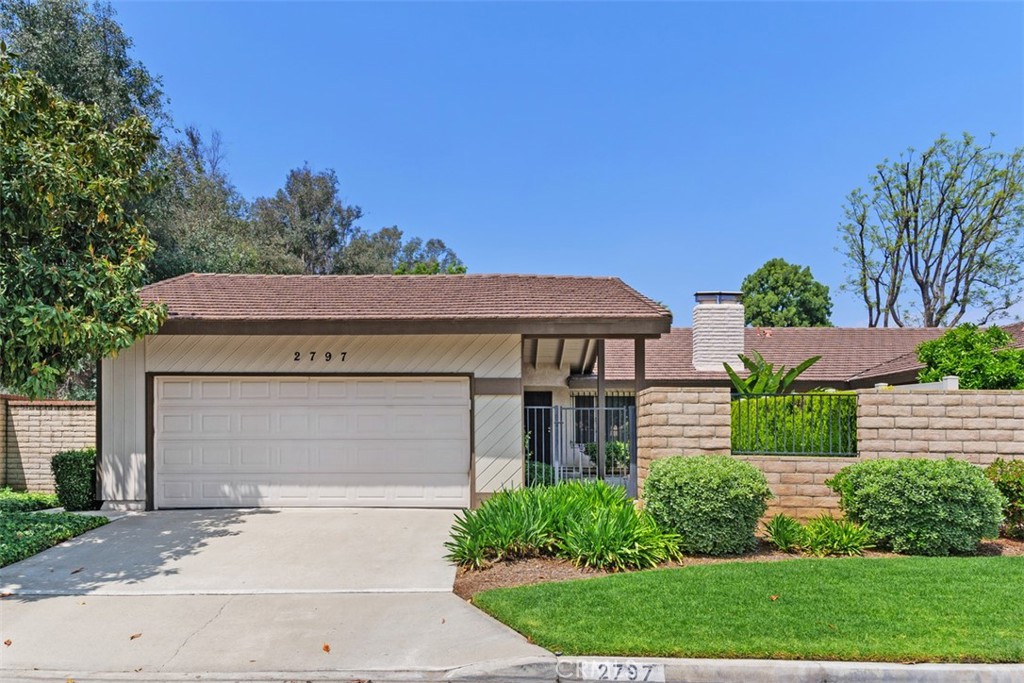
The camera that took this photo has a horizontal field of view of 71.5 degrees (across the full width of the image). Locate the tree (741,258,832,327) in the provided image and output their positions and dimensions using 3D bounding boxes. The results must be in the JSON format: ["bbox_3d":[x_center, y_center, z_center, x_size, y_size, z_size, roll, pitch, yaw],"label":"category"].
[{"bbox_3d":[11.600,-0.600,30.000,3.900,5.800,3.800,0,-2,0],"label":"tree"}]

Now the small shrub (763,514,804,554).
[{"bbox_3d":[2.880,2.040,7.550,0.440,0.400,0.420,0,-2,0],"label":"small shrub"}]

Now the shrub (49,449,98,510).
[{"bbox_3d":[-6.960,2.200,11.400,0.820,1.000,0.850,0,-2,0],"label":"shrub"}]

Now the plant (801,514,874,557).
[{"bbox_3d":[3.390,2.030,7.420,0.760,0.410,0.600,0,-2,0],"label":"plant"}]

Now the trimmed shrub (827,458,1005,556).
[{"bbox_3d":[4.360,1.770,7.750,1.800,1.010,1.400,0,-2,0],"label":"trimmed shrub"}]

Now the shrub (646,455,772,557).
[{"bbox_3d":[2.200,1.780,8.000,1.400,1.020,1.300,0,-2,0],"label":"shrub"}]

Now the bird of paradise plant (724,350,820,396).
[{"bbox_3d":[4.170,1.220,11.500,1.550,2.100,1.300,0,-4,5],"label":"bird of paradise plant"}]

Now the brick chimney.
[{"bbox_3d":[5.120,-0.250,17.500,1.150,1.980,0.700,0,-2,0],"label":"brick chimney"}]

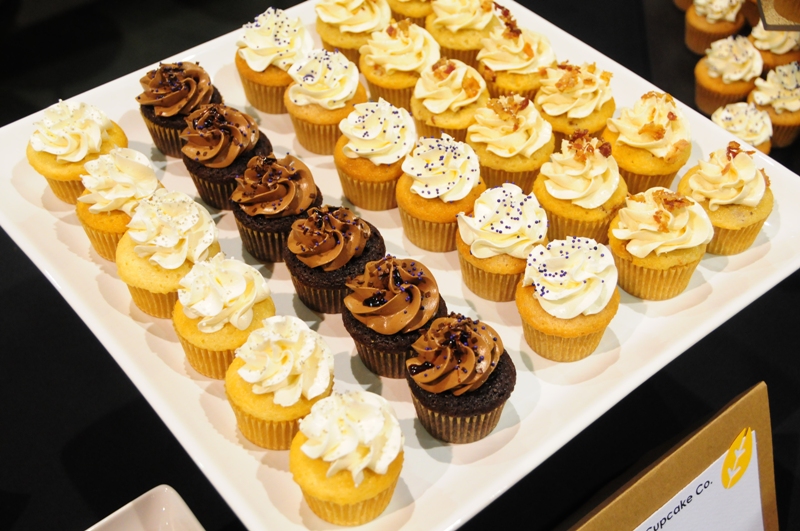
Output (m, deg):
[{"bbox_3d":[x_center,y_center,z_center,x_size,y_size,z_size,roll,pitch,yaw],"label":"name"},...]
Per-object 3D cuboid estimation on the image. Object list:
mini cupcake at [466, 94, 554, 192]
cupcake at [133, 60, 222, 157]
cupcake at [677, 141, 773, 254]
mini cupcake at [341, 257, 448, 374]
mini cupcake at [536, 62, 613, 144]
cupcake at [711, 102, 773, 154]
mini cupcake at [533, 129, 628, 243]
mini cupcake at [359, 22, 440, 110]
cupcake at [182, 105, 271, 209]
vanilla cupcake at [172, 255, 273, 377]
[{"bbox_3d":[0.065,-0.072,0.593,0.051,0.058,0.051,1,46,0],"label":"mini cupcake"},{"bbox_3d":[-0.125,-0.092,0.578,0.048,0.053,0.048,1,46,-1],"label":"cupcake"},{"bbox_3d":[0.177,-0.037,0.548,0.050,0.056,0.050,3,45,0],"label":"cupcake"},{"bbox_3d":[-0.002,0.021,0.499,0.051,0.061,0.051,1,46,0],"label":"mini cupcake"},{"bbox_3d":[0.103,-0.093,0.603,0.047,0.052,0.047,3,45,0],"label":"mini cupcake"},{"bbox_3d":[0.244,-0.091,0.736,0.050,0.055,0.050,1,46,-1],"label":"cupcake"},{"bbox_3d":[0.095,-0.044,0.535,0.049,0.057,0.049,1,46,-1],"label":"mini cupcake"},{"bbox_3d":[0.000,-0.128,0.648,0.051,0.056,0.051,1,46,0],"label":"mini cupcake"},{"bbox_3d":[-0.093,-0.061,0.547,0.049,0.055,0.049,1,46,-1],"label":"cupcake"},{"bbox_3d":[-0.082,0.022,0.477,0.048,0.054,0.048,3,45,0],"label":"vanilla cupcake"}]

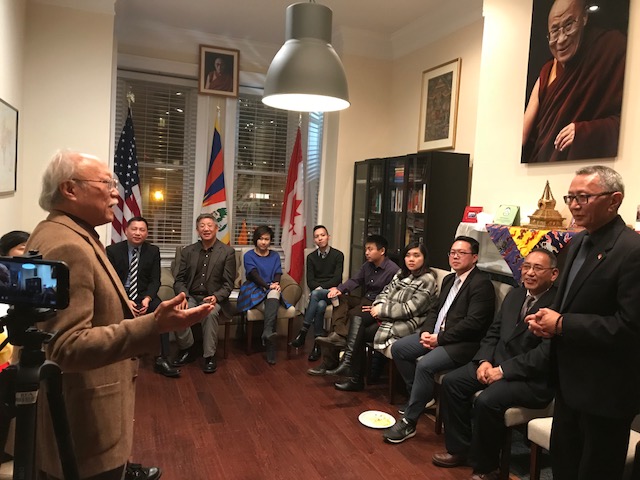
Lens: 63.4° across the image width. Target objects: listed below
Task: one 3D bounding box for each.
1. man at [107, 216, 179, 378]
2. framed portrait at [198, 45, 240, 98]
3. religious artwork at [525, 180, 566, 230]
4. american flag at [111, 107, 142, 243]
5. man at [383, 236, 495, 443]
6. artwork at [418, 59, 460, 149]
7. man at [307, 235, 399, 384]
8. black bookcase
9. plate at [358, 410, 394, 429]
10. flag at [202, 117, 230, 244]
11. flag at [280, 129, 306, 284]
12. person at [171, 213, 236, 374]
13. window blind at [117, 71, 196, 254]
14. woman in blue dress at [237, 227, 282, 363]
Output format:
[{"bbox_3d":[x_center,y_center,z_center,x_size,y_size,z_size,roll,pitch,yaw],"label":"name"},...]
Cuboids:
[{"bbox_3d":[-1.546,0.452,4.448,0.570,1.290,0.760,0,5,-36],"label":"man"},{"bbox_3d":[-1.089,-1.816,5.595,0.435,0.525,0.030,1,4,-22],"label":"framed portrait"},{"bbox_3d":[1.411,-0.221,3.236,0.190,0.300,0.190,1,4,-21],"label":"religious artwork"},{"bbox_3d":[-2.200,-0.477,5.938,0.360,2.050,0.250,1,4,-21],"label":"american flag"},{"bbox_3d":[0.765,0.621,3.627,0.880,1.310,0.580,0,5,-36],"label":"man"},{"bbox_3d":[1.213,-1.337,5.260,0.035,0.860,0.670,1,4,-21],"label":"artwork"},{"bbox_3d":[0.268,0.556,4.784,0.930,1.230,0.550,1,5,-30],"label":"man"},{"bbox_3d":[0.849,0.134,5.501,0.415,1.960,1.600,1,4,-21],"label":"black bookcase"},{"bbox_3d":[0.389,1.226,3.513,0.255,0.022,0.255,3,4,0],"label":"plate"},{"bbox_3d":[-1.084,-0.472,5.328,0.260,1.520,0.180,1,4,-22],"label":"flag"},{"bbox_3d":[-0.311,-0.372,5.637,0.250,1.700,0.190,1,4,-22],"label":"flag"},{"bbox_3d":[-1.029,0.423,4.618,0.560,1.310,0.780,2,4,-13],"label":"person"},{"bbox_3d":[-2.103,-0.964,6.576,1.010,2.160,0.070,1,4,-21],"label":"window blind"},{"bbox_3d":[-0.590,0.484,5.018,0.470,1.250,0.720,1,4,-22],"label":"woman in blue dress"}]

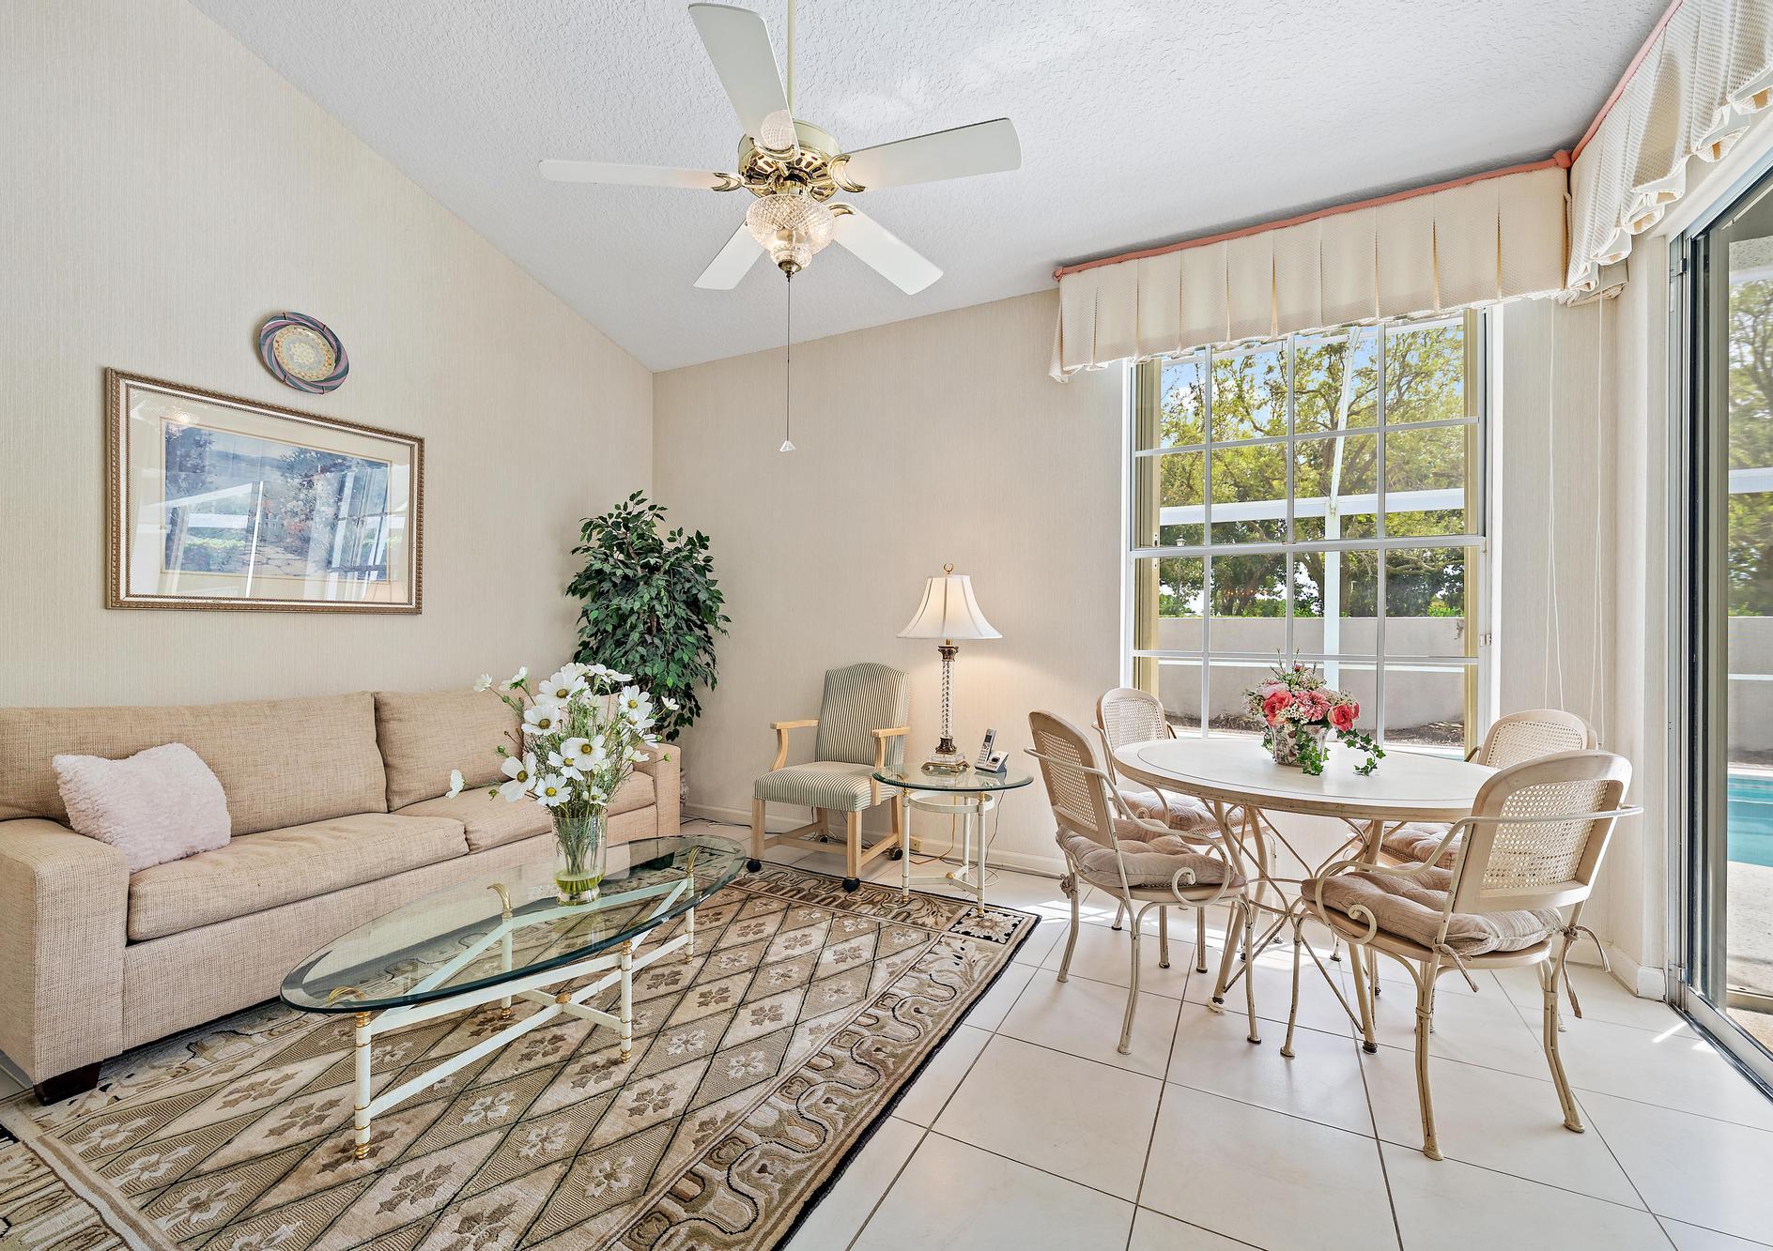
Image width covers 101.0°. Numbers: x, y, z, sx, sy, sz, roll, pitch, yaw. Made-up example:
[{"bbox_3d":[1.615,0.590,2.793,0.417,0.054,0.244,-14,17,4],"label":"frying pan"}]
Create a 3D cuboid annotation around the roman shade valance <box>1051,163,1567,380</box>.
[{"bbox_3d":[1.552,-1.344,2.918,1.720,0.460,0.170,0,0,27],"label":"roman shade valance"}]

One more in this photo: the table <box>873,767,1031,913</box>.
[{"bbox_3d":[0.281,0.909,3.122,0.680,0.530,0.680,0,0,0],"label":"table"}]

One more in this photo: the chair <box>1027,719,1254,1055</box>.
[{"bbox_3d":[0.748,0.724,2.225,0.570,0.900,0.530,0,0,-11],"label":"chair"}]

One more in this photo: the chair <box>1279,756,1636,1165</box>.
[{"bbox_3d":[1.384,0.727,1.811,0.560,0.910,0.550,0,0,-13],"label":"chair"}]

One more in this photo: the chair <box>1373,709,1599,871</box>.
[{"bbox_3d":[1.831,0.728,2.345,0.550,0.910,0.560,0,0,2],"label":"chair"}]

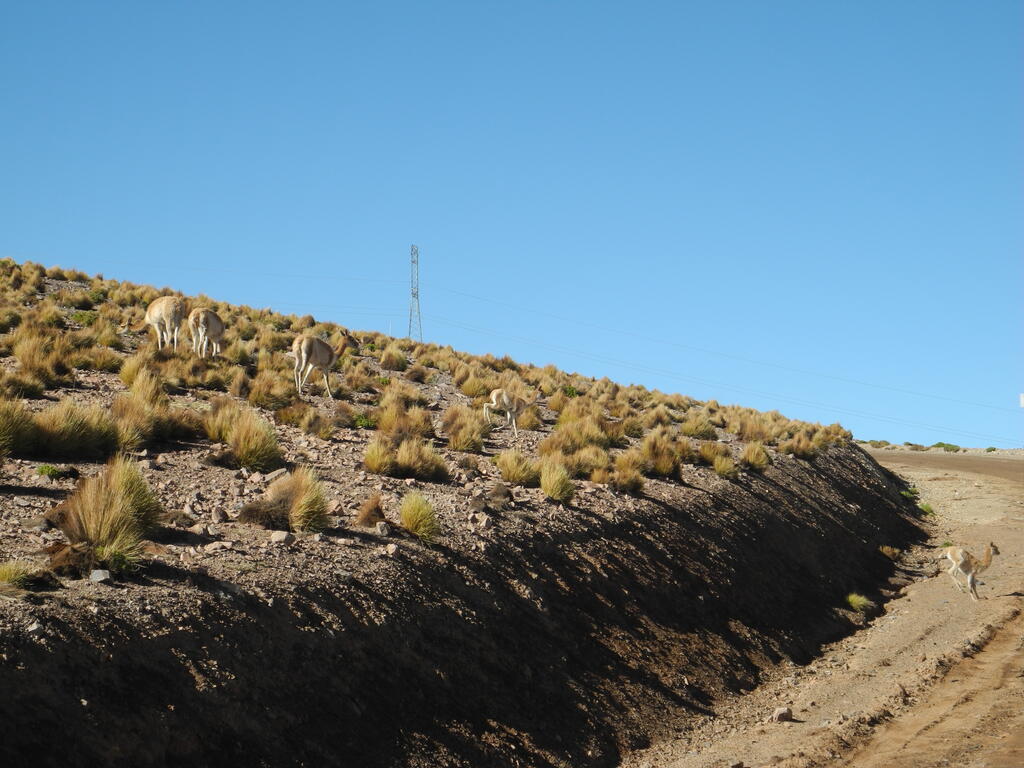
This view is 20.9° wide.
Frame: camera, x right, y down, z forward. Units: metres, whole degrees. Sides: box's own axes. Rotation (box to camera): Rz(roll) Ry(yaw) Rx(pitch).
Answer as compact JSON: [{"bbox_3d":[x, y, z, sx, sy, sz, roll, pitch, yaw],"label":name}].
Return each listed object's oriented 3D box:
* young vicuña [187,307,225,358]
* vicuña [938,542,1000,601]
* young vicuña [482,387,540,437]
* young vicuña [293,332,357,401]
[{"bbox_3d":[-5.070,-0.833,46.300,0.380,0.820,1.080,-1,-1,25],"label":"young vicuña"},{"bbox_3d":[6.992,2.873,42.500,0.950,0.890,0.290,0,-1,-10],"label":"vicuña"},{"bbox_3d":[-0.008,0.443,42.500,0.920,0.770,0.300,0,-1,-21],"label":"young vicuña"},{"bbox_3d":[-2.703,-0.275,40.300,0.400,1.000,1.150,-1,-2,41],"label":"young vicuña"}]

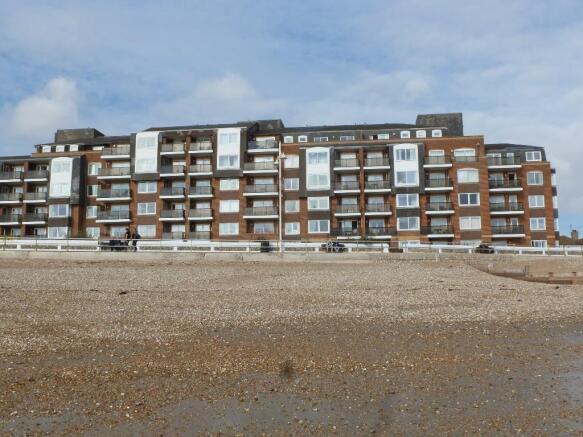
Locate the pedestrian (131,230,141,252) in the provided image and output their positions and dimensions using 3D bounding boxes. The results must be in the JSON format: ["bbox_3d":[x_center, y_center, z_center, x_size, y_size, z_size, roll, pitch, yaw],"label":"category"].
[{"bbox_3d":[-11.658,1.719,45.300,0.600,1.670,0.520,1,-8,-10],"label":"pedestrian"}]

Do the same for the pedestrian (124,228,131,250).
[{"bbox_3d":[-12.255,1.622,45.300,0.450,1.720,0.500,1,-8,-10],"label":"pedestrian"}]

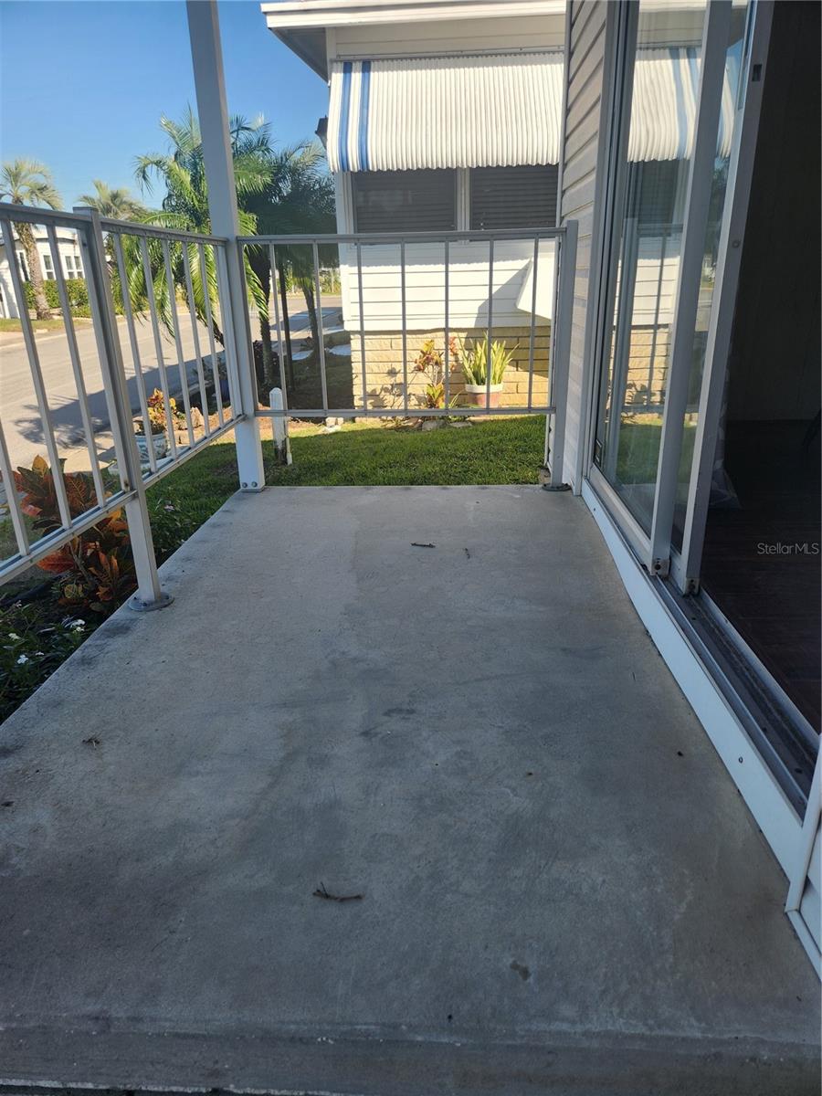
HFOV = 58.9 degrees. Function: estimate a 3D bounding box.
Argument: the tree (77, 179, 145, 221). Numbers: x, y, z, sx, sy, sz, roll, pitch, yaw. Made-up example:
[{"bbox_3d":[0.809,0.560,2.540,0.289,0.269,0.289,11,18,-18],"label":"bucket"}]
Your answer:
[{"bbox_3d":[-12.655,-12.925,31.484,2.800,5.100,2.800,0,21,4],"label":"tree"}]

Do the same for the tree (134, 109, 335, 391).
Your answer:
[{"bbox_3d":[-2.170,-3.631,9.089,2.400,3.150,2.300,0,21,4],"label":"tree"}]

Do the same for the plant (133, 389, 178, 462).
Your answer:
[{"bbox_3d":[-1.907,-0.913,5.404,0.340,0.530,0.340,0,21,4],"label":"plant"}]

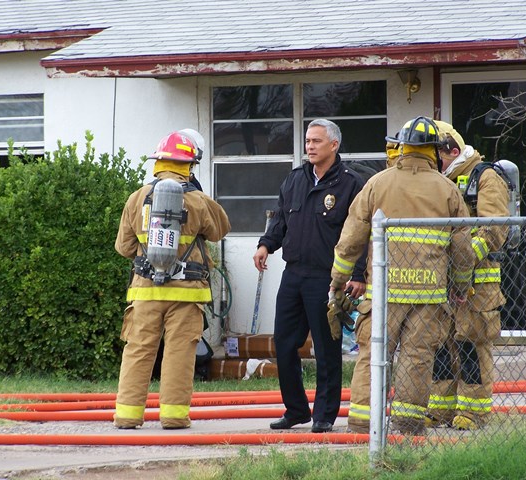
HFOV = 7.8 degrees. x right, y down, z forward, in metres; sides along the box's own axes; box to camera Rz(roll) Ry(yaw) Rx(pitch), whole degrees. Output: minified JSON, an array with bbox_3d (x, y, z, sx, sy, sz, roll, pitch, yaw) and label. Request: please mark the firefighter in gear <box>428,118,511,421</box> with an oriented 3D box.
[{"bbox_3d":[1.218,0.209,22.800,0.580,1.800,0.600,-1,1,-40],"label":"firefighter in gear"}]

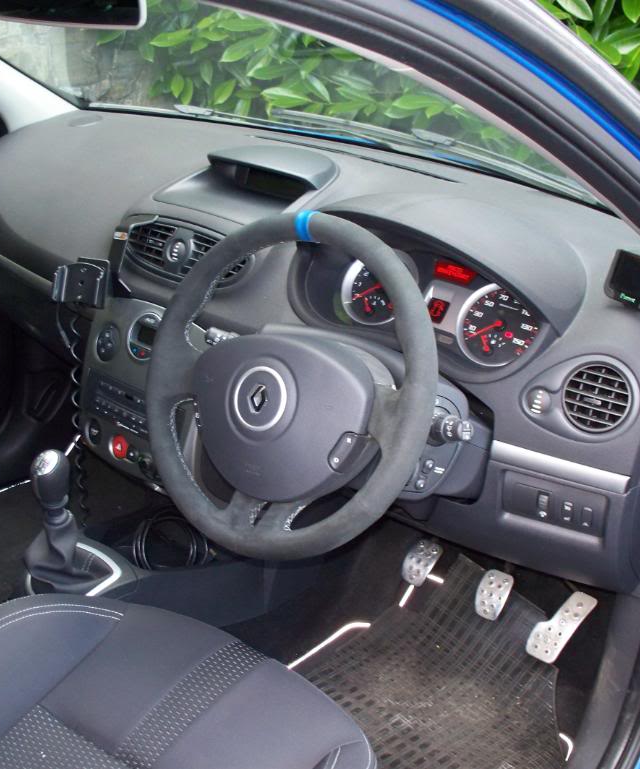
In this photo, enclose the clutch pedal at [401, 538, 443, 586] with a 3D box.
[{"bbox_3d":[0.166,0.290,1.738,0.056,0.028,0.082,21,73,33],"label":"clutch pedal"}]

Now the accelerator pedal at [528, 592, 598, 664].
[{"bbox_3d":[0.363,0.366,1.600,0.058,0.025,0.125,35,80,36],"label":"accelerator pedal"}]

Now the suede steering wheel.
[{"bbox_3d":[-0.038,0.000,1.131,0.370,0.370,0.110,21,7,33],"label":"suede steering wheel"}]

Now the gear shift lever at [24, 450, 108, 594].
[{"bbox_3d":[-0.350,0.182,1.417,0.110,0.195,0.130,21,30,33],"label":"gear shift lever"}]

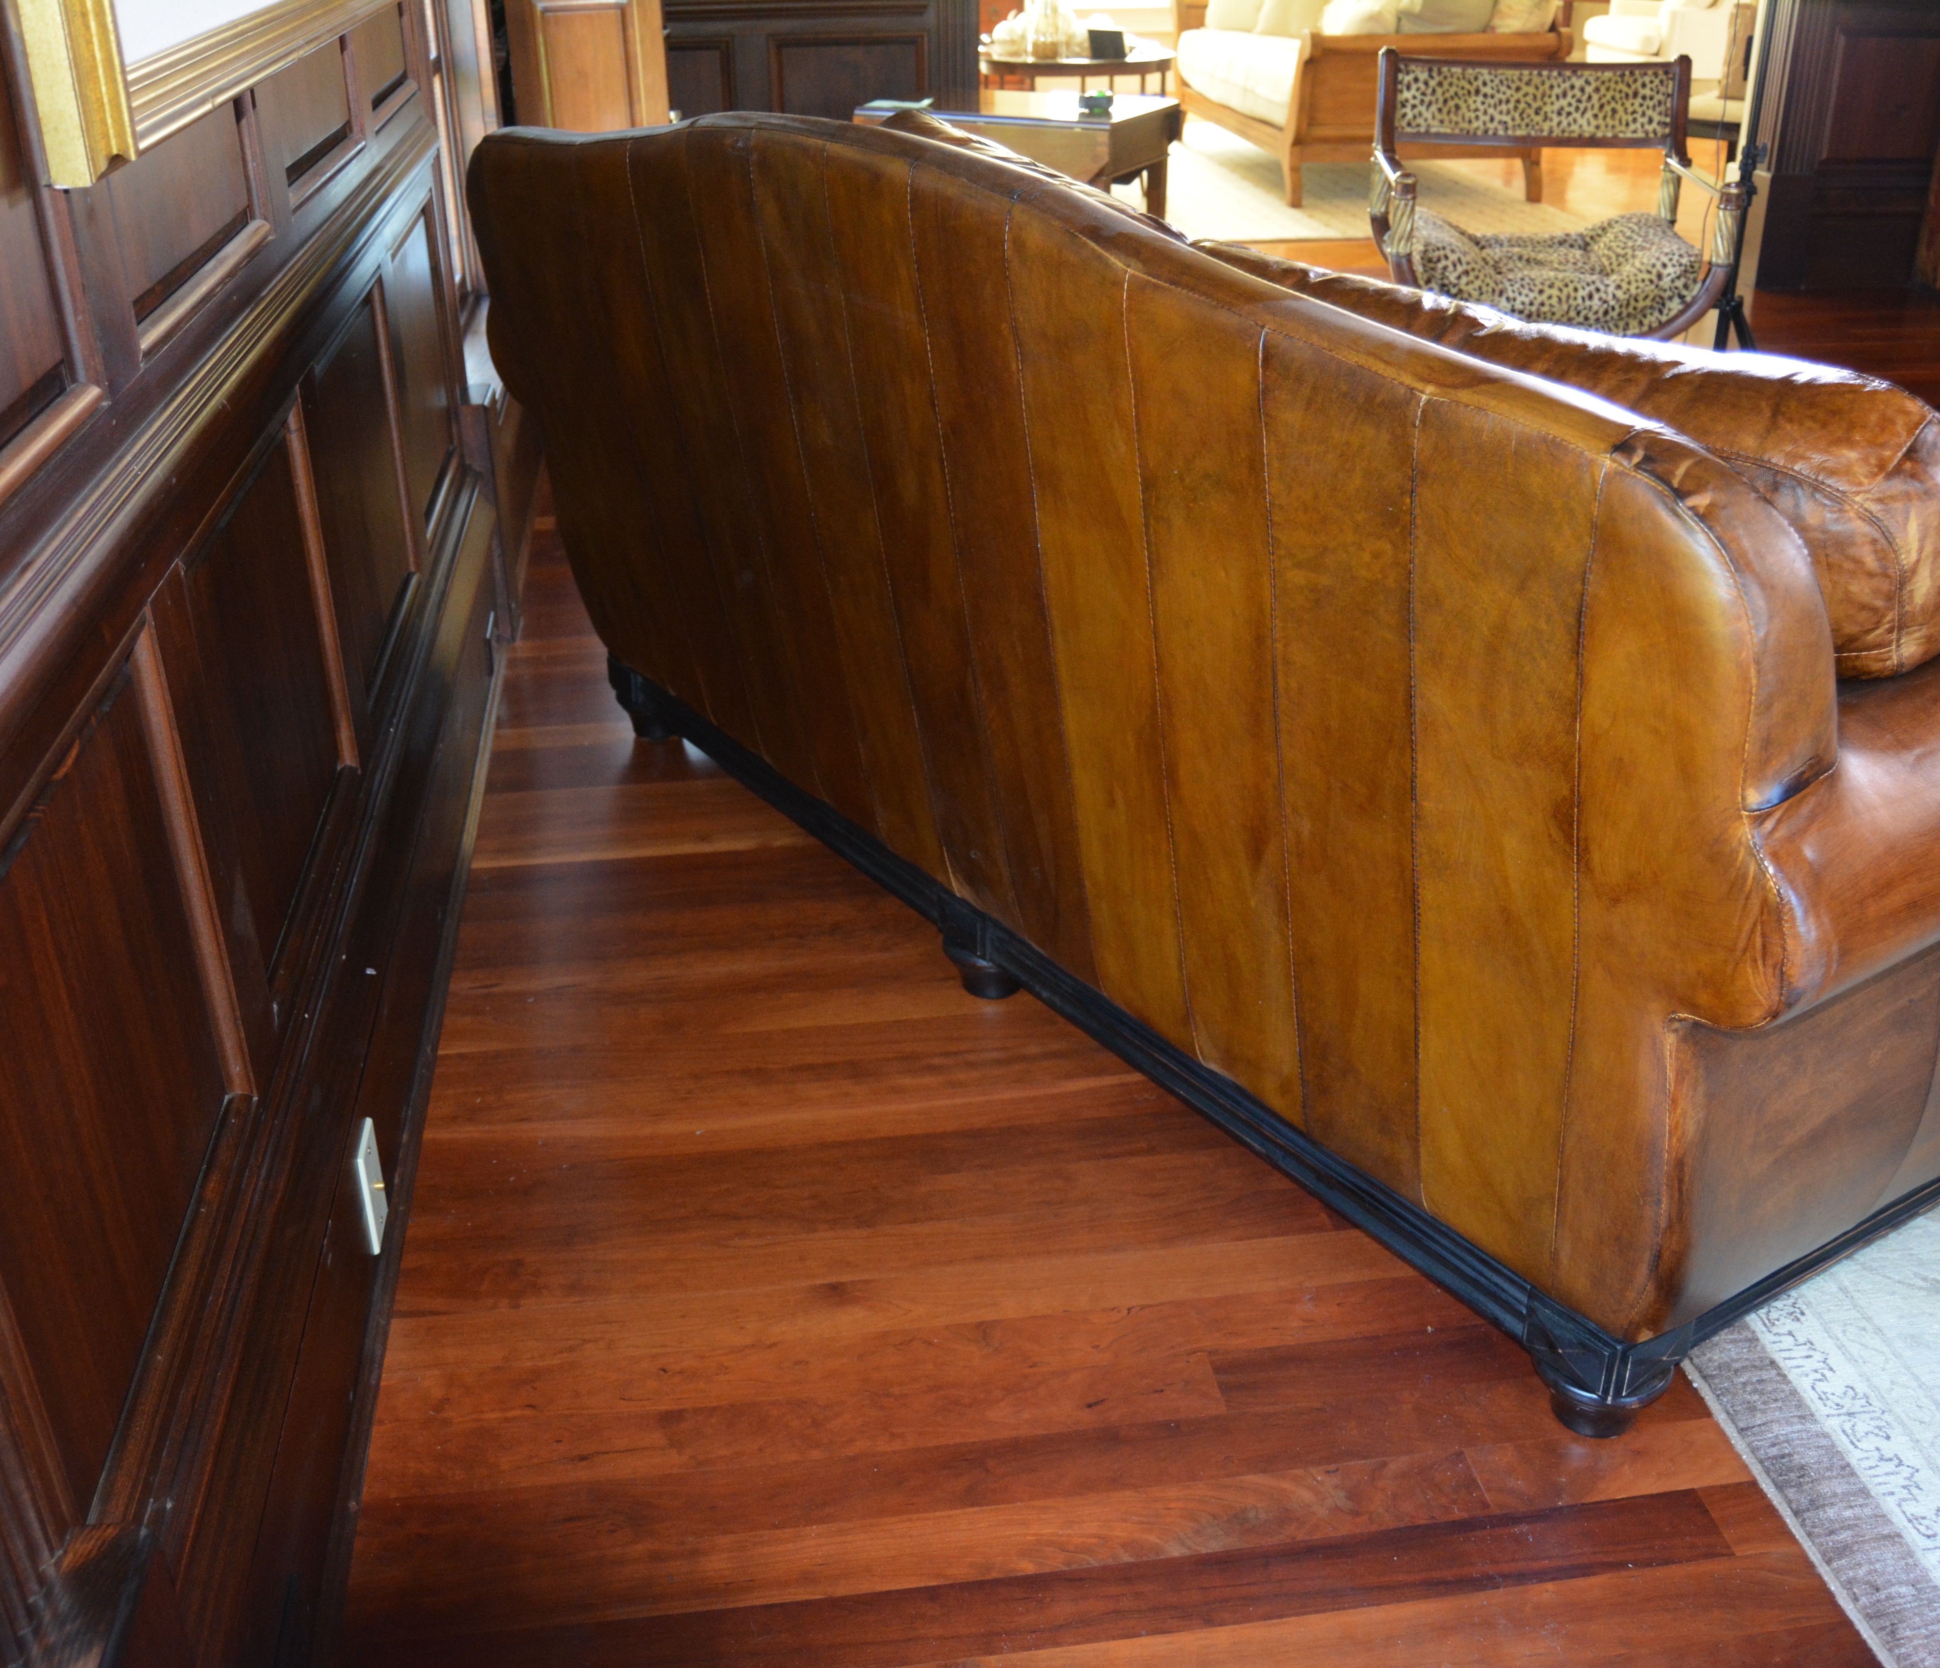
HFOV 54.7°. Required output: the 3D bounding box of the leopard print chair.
[{"bbox_3d":[1.309,-1.302,4.415,0.720,0.945,0.560,4,27,8],"label":"leopard print chair"}]

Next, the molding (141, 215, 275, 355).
[{"bbox_3d":[-0.621,-0.459,1.543,0.022,0.034,0.520,-4,27,-8],"label":"molding"}]

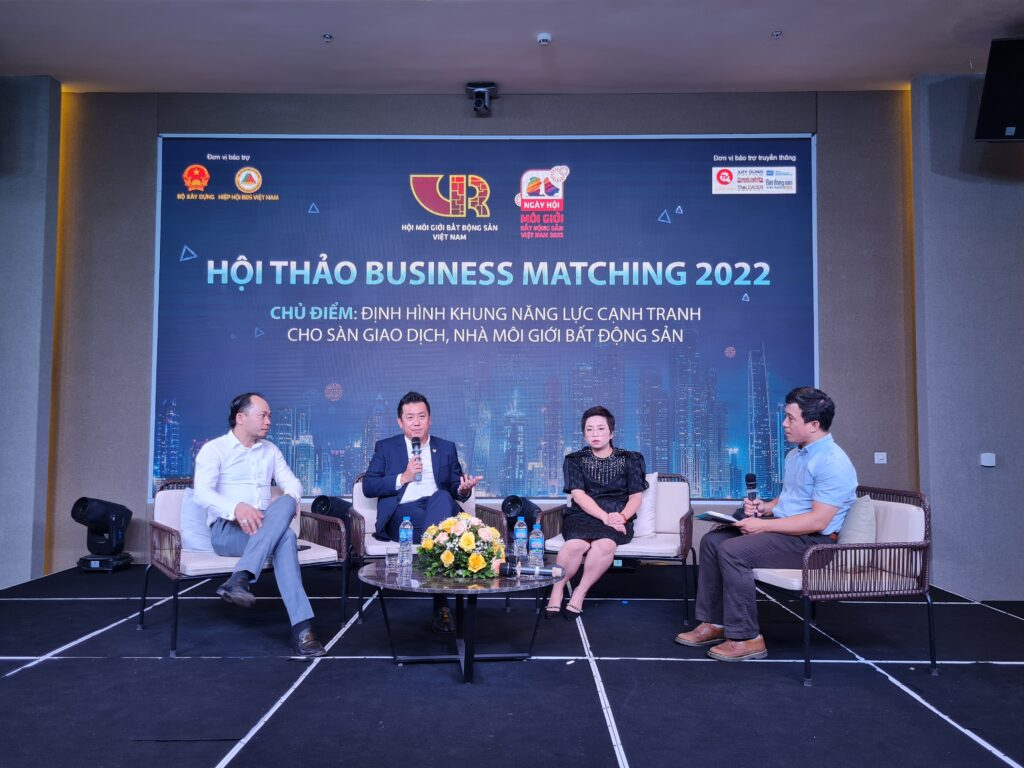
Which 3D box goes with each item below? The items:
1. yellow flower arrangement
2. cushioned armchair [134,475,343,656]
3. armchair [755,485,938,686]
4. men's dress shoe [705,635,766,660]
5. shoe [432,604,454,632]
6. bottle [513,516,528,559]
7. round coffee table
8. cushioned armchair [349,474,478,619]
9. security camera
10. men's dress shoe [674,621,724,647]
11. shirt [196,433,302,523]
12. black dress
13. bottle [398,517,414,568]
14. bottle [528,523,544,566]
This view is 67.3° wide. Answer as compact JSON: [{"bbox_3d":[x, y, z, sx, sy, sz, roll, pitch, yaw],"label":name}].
[{"bbox_3d":[-0.220,0.694,3.407,0.385,0.250,0.360,0,-3,1],"label":"yellow flower arrangement"},{"bbox_3d":[-1.381,0.881,3.987,0.890,0.750,0.640,3,-5,-40],"label":"cushioned armchair"},{"bbox_3d":[1.394,0.865,3.614,0.640,0.755,0.890,1,-4,-12],"label":"armchair"},{"bbox_3d":[1.015,1.183,3.471,0.272,0.100,0.102,1,-4,-13],"label":"men's dress shoe"},{"bbox_3d":[-0.349,1.206,4.005,0.105,0.106,0.280,1,-3,-13],"label":"shoe"},{"bbox_3d":[0.042,0.714,3.493,0.062,0.218,0.062,0,-3,1],"label":"bottle"},{"bbox_3d":[-0.219,1.021,3.392,0.895,0.405,0.895,0,-3,0],"label":"round coffee table"},{"bbox_3d":[-0.505,0.911,4.509,0.867,0.755,0.653,1,-4,-18],"label":"cushioned armchair"},{"bbox_3d":[-0.232,-2.144,5.826,0.205,0.205,0.180,0,-3,7],"label":"security camera"},{"bbox_3d":[0.924,1.194,3.719,0.285,0.104,0.105,1,-4,-17],"label":"men's dress shoe"},{"bbox_3d":[-1.353,0.477,3.954,0.400,0.490,0.500,-3,-5,43],"label":"shirt"},{"bbox_3d":[0.521,0.636,4.472,0.490,0.530,0.500,-1,-4,18],"label":"black dress"},{"bbox_3d":[-0.476,0.713,3.478,0.063,0.222,0.063,0,-3,1],"label":"bottle"},{"bbox_3d":[0.105,0.699,3.235,0.062,0.218,0.062,0,-3,1],"label":"bottle"}]

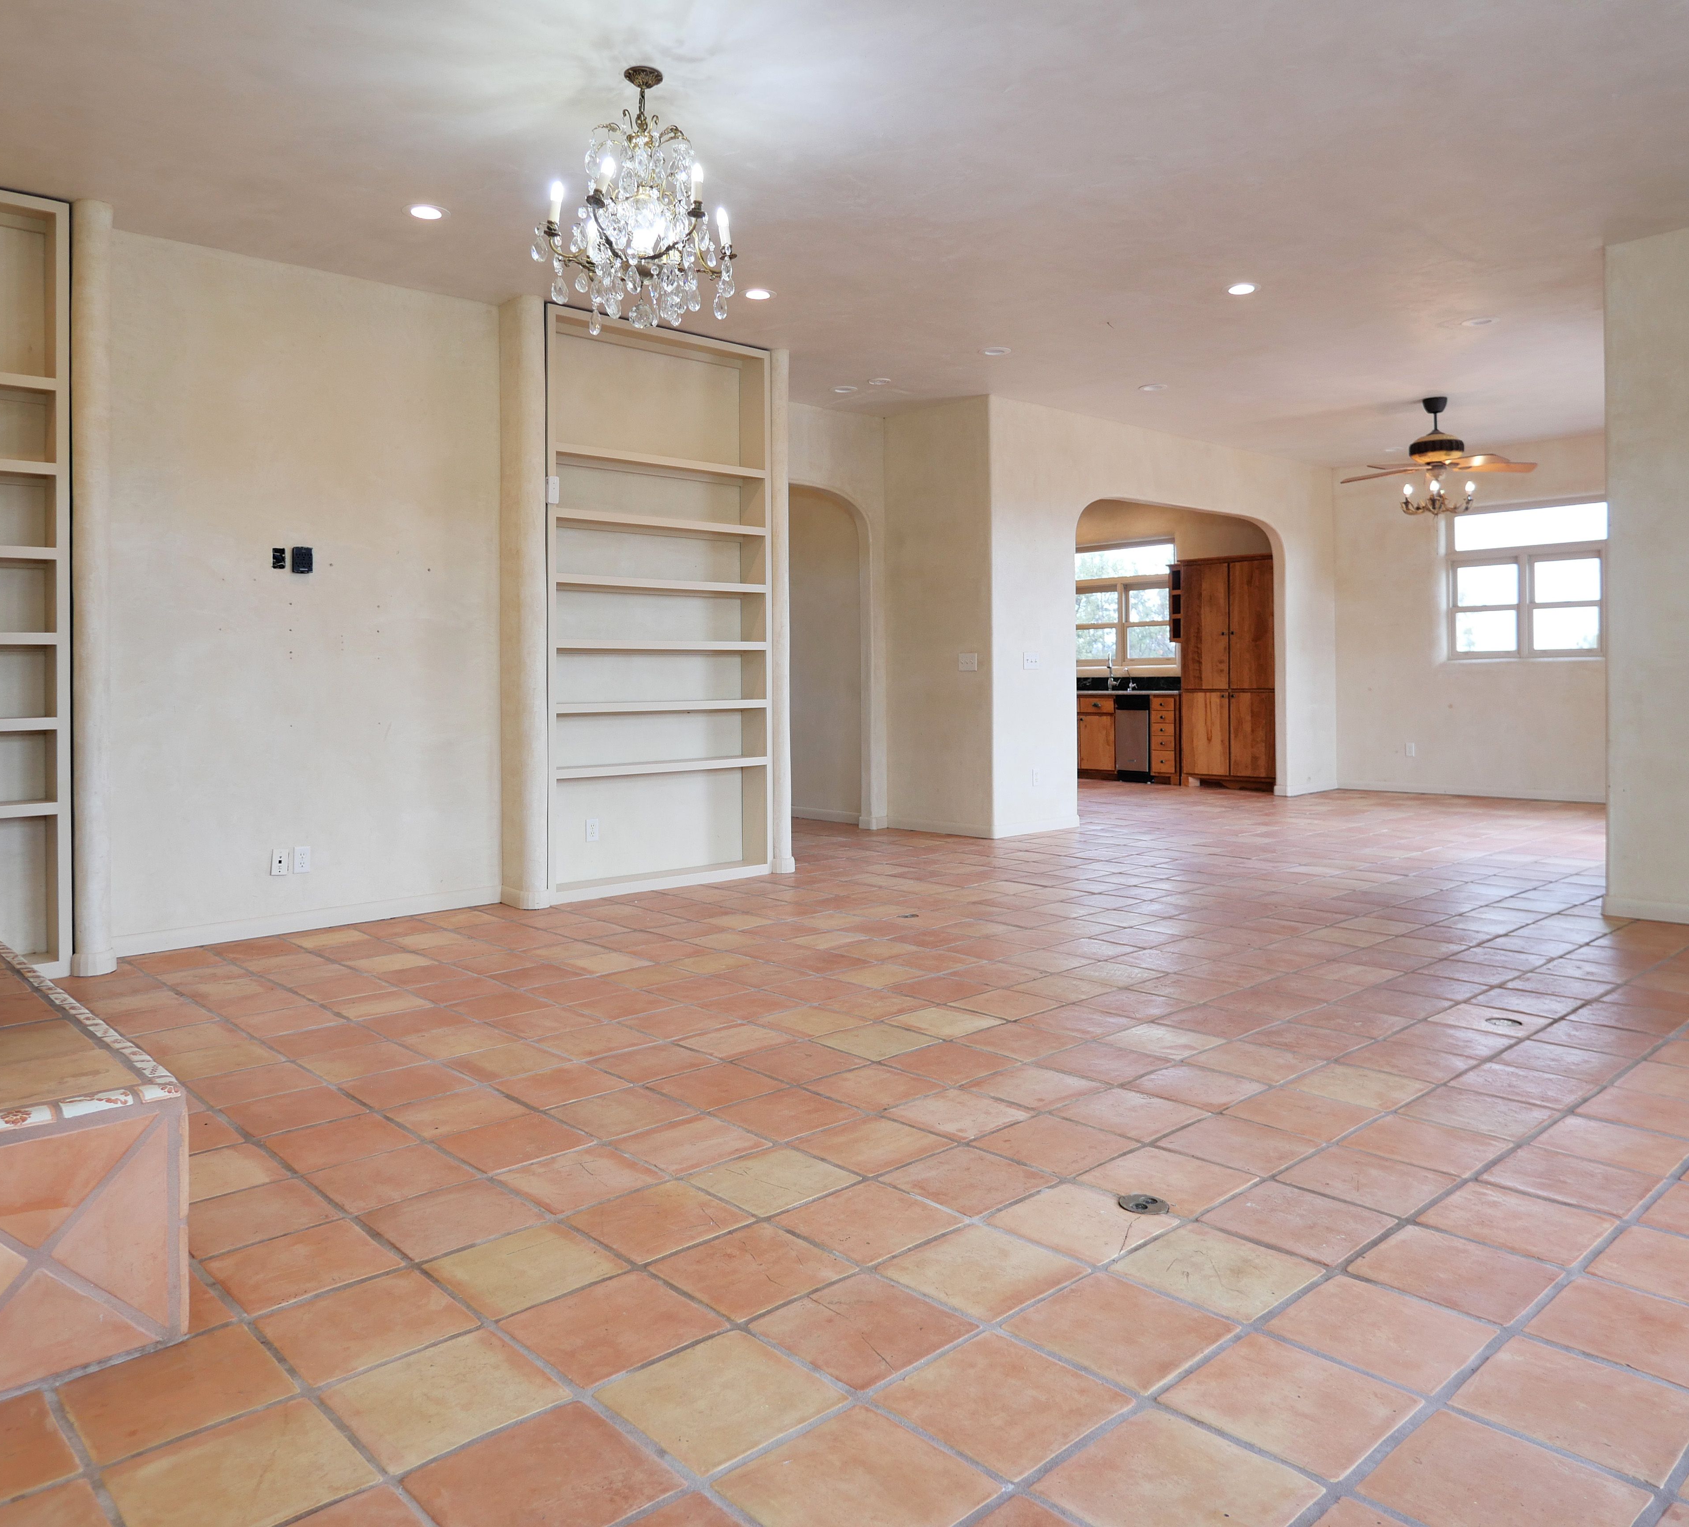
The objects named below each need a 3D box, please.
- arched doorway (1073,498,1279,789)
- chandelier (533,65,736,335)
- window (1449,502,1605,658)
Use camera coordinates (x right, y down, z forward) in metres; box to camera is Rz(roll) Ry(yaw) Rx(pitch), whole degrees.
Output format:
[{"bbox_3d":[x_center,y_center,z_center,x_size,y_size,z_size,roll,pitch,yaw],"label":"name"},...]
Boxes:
[{"bbox_3d":[2.796,-0.820,9.377,2.913,2.397,0.170,-3,4,-39],"label":"arched doorway"},{"bbox_3d":[-0.666,-1.795,3.659,0.650,0.830,0.650,-1,3,0],"label":"chandelier"},{"bbox_3d":[5.906,-1.589,9.920,1.196,1.351,0.130,2,4,42],"label":"window"}]

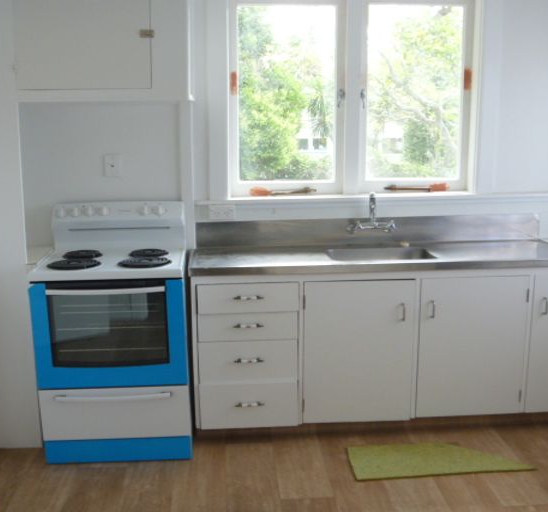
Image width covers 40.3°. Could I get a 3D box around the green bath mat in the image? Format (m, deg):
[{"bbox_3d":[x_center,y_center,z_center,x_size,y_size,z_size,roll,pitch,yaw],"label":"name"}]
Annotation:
[{"bbox_3d":[0.737,0.903,3.351,0.791,0.012,0.308,-2,12,-4],"label":"green bath mat"}]

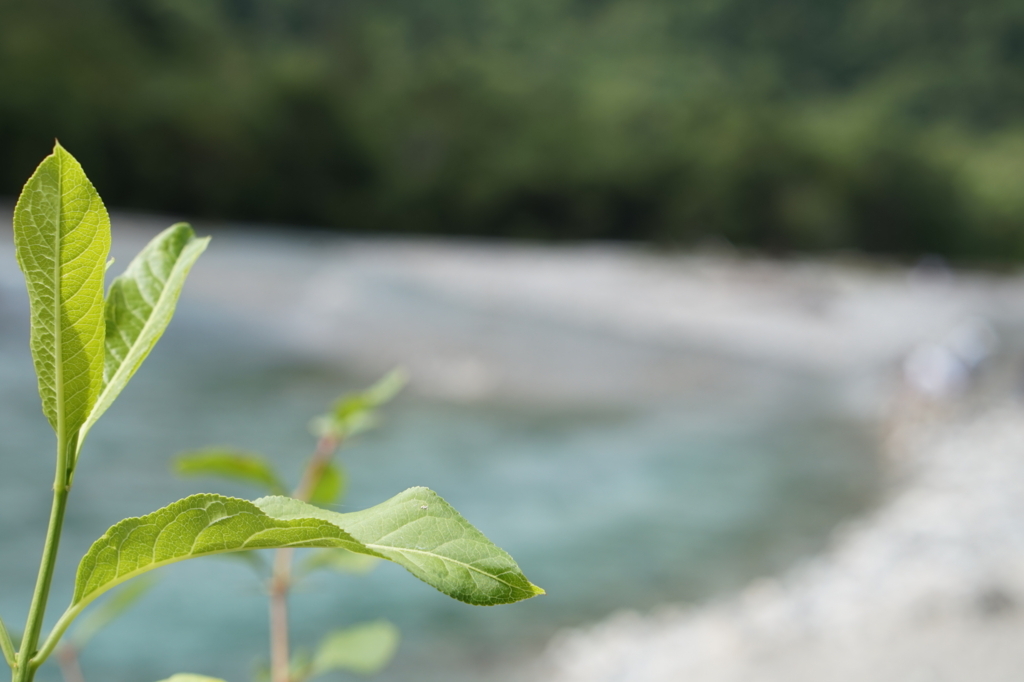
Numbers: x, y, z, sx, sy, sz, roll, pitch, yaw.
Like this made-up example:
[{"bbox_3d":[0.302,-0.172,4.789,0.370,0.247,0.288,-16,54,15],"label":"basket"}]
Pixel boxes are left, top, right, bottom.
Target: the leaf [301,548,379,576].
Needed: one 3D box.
[{"bbox_3d":[-0.064,0.080,0.780,0.031,0.013,0.018,-1,4,-23],"label":"leaf"}]

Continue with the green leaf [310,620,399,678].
[{"bbox_3d":[-0.057,0.111,0.770,0.034,0.021,0.019,-1,4,-23],"label":"green leaf"}]

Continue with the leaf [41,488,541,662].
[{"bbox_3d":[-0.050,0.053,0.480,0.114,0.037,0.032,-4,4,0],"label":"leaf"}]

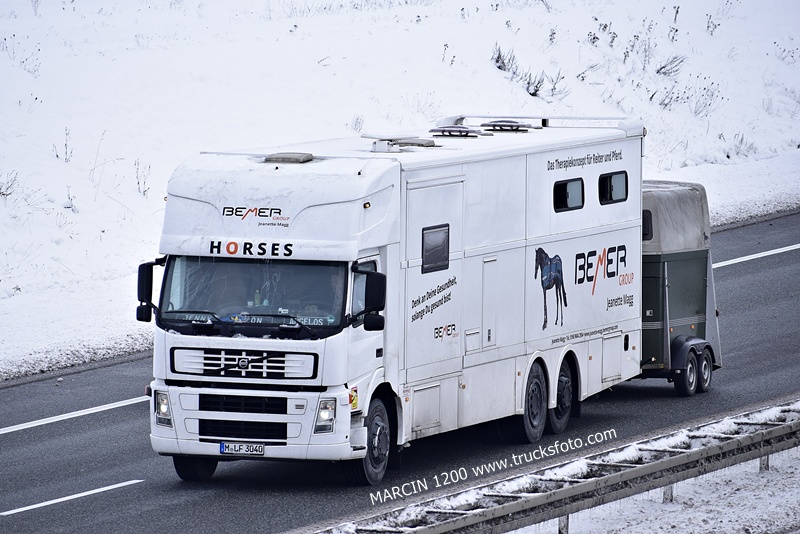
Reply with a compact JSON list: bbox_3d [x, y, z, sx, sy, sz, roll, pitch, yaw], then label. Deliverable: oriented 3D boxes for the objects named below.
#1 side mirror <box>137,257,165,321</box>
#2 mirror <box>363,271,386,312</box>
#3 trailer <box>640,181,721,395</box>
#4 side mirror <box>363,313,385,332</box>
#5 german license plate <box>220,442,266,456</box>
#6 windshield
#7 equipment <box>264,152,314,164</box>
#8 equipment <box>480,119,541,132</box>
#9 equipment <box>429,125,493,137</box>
[{"bbox_3d":[-2.946,0.272,76.640,0.290,0.760,0.200,2,4,24],"label":"side mirror"},{"bbox_3d":[-0.282,0.292,75.731,0.230,0.450,0.140,1,4,4],"label":"mirror"},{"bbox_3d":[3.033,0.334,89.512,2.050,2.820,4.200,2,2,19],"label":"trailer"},{"bbox_3d":[-0.298,0.648,75.728,0.230,0.215,0.140,1,4,4],"label":"side mirror"},{"bbox_3d":[-1.841,2.130,75.773,0.520,0.120,0.020,2,4,19],"label":"german license plate"},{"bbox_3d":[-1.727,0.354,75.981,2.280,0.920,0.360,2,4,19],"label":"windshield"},{"bbox_3d":[-1.315,-1.288,77.027,0.460,0.100,0.480,2,4,19],"label":"equipment"},{"bbox_3d":[1.415,-1.832,84.634,0.570,0.150,0.520,2,4,19],"label":"equipment"},{"bbox_3d":[0.739,-1.715,82.755,0.570,0.150,0.520,2,4,19],"label":"equipment"}]

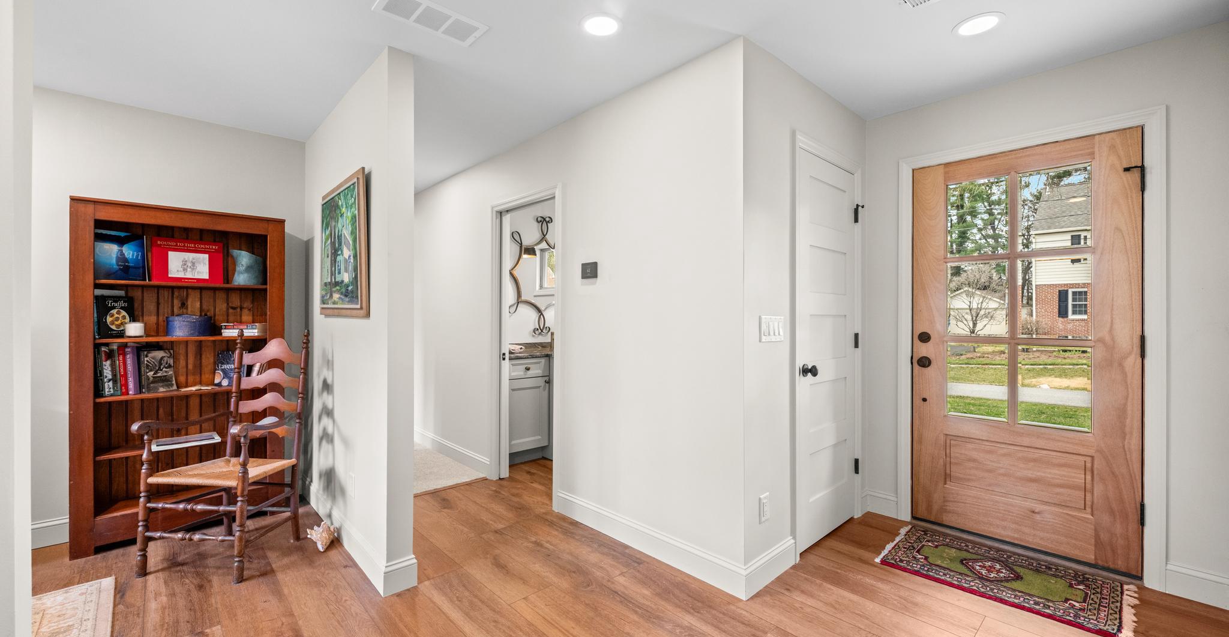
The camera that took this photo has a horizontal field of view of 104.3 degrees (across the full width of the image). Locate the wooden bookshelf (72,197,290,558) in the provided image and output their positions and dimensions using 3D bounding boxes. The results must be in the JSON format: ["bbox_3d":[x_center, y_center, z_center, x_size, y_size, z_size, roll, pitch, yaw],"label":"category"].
[{"bbox_3d":[-2.463,0.297,2.764,0.886,1.805,0.280,0,0,-43],"label":"wooden bookshelf"}]

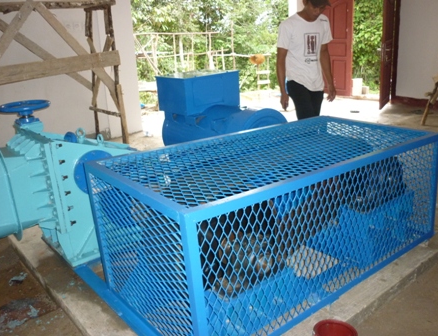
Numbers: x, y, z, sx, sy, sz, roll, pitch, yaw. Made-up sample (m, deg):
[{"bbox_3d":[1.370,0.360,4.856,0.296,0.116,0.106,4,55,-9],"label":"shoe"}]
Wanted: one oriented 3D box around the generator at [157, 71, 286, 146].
[{"bbox_3d":[0.036,-0.366,3.583,0.610,0.814,1.102,-15,19,-35],"label":"generator"}]

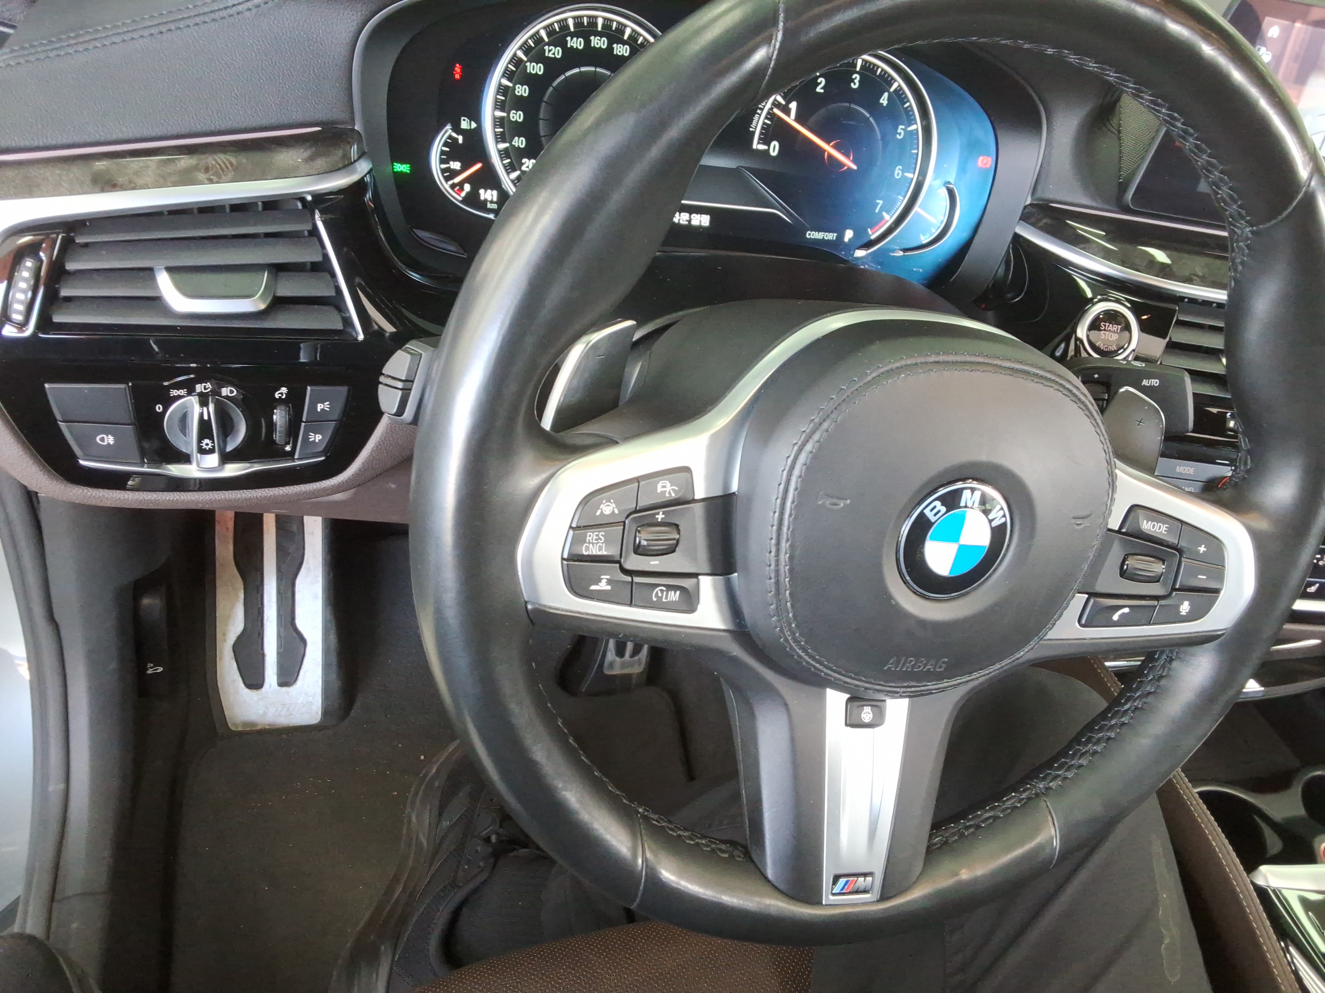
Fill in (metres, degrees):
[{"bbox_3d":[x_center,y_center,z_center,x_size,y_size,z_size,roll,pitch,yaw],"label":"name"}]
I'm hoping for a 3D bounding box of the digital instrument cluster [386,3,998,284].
[{"bbox_3d":[0.027,-0.187,0.569,0.340,0.128,0.030,0,21,-20],"label":"digital instrument cluster"}]

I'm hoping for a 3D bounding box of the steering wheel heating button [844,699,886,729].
[{"bbox_3d":[0.078,0.084,0.412,0.018,0.012,0.005,5,5,-21],"label":"steering wheel heating button"}]

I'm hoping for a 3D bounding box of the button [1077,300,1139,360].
[{"bbox_3d":[0.261,-0.097,0.627,0.036,0.036,0.012,14,16,-4],"label":"button"}]

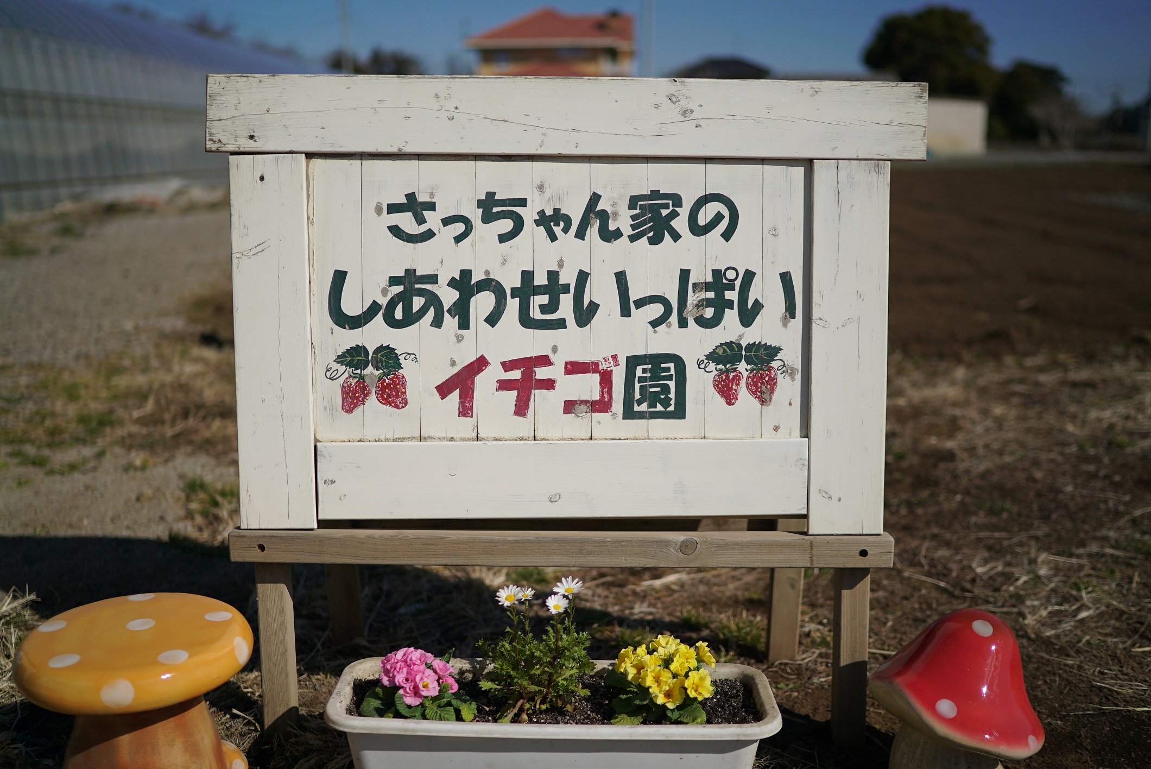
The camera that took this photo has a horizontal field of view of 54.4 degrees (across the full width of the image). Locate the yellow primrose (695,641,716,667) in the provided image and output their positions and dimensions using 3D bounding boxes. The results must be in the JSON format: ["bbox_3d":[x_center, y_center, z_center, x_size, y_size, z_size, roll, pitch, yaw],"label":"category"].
[{"bbox_3d":[0.192,0.399,1.657,0.025,0.037,0.036,-28,-2,28],"label":"yellow primrose"}]

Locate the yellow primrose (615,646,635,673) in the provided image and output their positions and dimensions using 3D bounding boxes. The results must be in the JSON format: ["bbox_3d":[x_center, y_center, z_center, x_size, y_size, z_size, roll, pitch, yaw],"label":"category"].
[{"bbox_3d":[0.073,0.404,1.642,0.025,0.037,0.036,28,-4,-32],"label":"yellow primrose"}]

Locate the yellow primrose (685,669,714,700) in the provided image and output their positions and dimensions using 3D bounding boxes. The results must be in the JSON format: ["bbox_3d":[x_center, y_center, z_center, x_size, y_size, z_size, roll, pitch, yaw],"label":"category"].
[{"bbox_3d":[0.179,0.433,1.618,0.042,0.042,0.026,-3,-20,-12],"label":"yellow primrose"}]

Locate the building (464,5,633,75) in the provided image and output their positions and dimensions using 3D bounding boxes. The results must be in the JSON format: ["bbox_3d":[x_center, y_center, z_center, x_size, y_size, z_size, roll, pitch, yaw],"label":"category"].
[{"bbox_3d":[-1.450,-16.834,62.862,9.200,8.300,9.000,0,12,0],"label":"building"}]

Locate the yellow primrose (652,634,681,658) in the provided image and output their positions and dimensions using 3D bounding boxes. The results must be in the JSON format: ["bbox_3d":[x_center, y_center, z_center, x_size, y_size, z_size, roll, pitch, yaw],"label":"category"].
[{"bbox_3d":[0.134,0.387,1.659,0.043,0.025,0.040,0,37,0],"label":"yellow primrose"}]

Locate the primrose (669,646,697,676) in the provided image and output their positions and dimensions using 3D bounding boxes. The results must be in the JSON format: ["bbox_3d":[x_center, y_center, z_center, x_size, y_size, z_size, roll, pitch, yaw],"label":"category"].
[{"bbox_3d":[0.158,0.405,1.643,0.042,0.042,0.027,-1,-26,-5],"label":"primrose"}]

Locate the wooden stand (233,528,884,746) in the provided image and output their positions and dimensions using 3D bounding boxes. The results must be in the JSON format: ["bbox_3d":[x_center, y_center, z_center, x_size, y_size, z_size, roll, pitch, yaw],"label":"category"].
[{"bbox_3d":[-0.020,0.381,1.975,1.040,0.380,0.400,0,12,1],"label":"wooden stand"}]

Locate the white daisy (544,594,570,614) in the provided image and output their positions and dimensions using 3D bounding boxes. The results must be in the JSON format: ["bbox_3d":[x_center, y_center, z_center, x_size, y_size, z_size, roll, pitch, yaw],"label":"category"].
[{"bbox_3d":[-0.026,0.321,1.640,0.036,0.017,0.034,0,54,0],"label":"white daisy"}]

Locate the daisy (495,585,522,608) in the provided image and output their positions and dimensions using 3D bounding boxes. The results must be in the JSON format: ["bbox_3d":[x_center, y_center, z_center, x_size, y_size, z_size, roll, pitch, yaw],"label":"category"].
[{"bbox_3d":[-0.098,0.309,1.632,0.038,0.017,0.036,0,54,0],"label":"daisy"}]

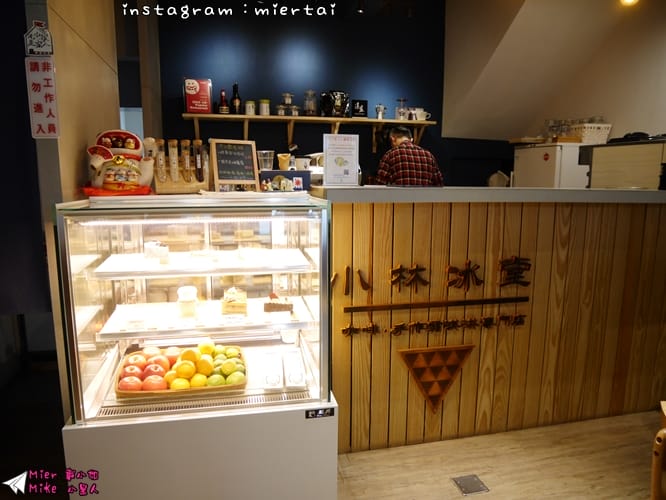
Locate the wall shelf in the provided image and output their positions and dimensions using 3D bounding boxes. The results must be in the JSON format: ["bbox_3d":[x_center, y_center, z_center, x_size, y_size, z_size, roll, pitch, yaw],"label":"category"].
[{"bbox_3d":[-0.151,-0.970,3.919,2.104,0.270,0.220,-2,10,-12],"label":"wall shelf"}]

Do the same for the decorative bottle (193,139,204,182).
[{"bbox_3d":[-0.554,-0.369,1.920,0.036,0.174,0.036,-2,10,-14],"label":"decorative bottle"}]

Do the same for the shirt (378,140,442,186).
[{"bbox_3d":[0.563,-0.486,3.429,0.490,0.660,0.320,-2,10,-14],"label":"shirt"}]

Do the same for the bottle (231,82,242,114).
[{"bbox_3d":[-0.785,-1.210,3.732,0.080,0.260,0.080,-2,10,-12],"label":"bottle"}]

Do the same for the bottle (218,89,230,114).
[{"bbox_3d":[-0.875,-1.180,3.718,0.083,0.205,0.083,-2,10,-12],"label":"bottle"}]

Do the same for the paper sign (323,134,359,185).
[{"bbox_3d":[0.035,-0.380,1.960,0.151,0.215,0.040,-1,10,-10],"label":"paper sign"}]

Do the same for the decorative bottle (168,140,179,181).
[{"bbox_3d":[-0.649,-0.365,1.885,0.036,0.174,0.036,-2,10,-14],"label":"decorative bottle"}]

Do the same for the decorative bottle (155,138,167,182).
[{"bbox_3d":[-0.694,-0.360,1.870,0.036,0.174,0.036,-2,10,-14],"label":"decorative bottle"}]

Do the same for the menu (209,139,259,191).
[{"bbox_3d":[-0.414,-0.355,1.950,0.185,0.220,0.110,-3,10,-21],"label":"menu"}]

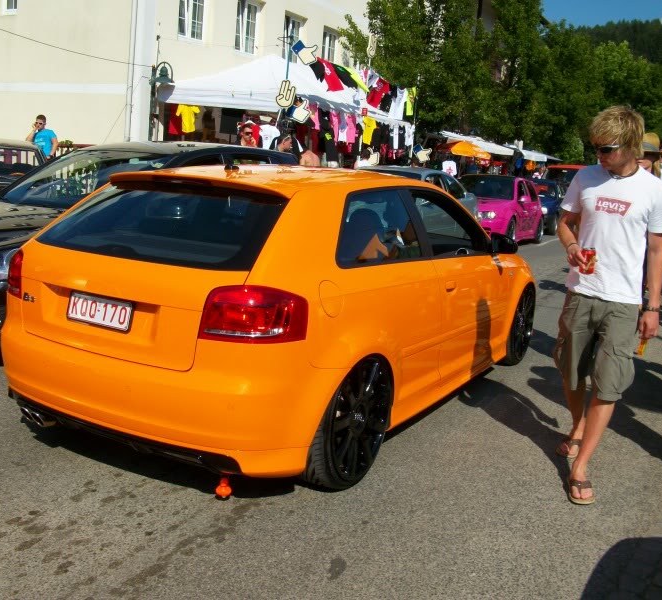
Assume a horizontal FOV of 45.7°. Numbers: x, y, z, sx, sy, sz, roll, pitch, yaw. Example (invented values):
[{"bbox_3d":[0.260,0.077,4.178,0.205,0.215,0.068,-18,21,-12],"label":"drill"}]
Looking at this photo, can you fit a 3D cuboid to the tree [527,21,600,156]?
[{"bbox_3d":[11.292,-9.502,38.000,4.600,8.000,4.600,10,13,26],"label":"tree"}]

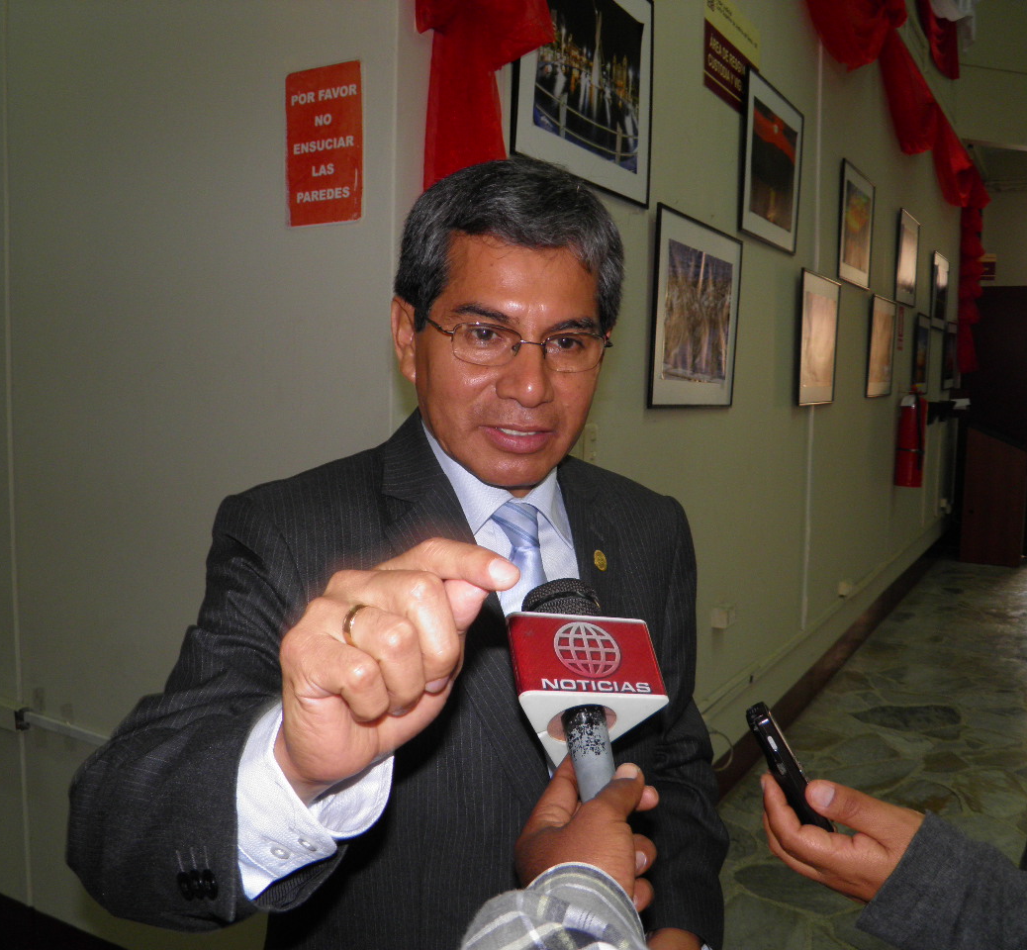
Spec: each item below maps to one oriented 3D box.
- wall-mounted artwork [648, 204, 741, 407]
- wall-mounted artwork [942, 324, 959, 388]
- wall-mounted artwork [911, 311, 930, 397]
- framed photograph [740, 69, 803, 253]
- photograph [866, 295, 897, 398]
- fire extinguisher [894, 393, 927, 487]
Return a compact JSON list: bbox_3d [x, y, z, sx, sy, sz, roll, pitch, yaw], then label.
[{"bbox_3d":[0.594,-0.509,3.301,0.030,0.576,0.780,3,6,29],"label":"wall-mounted artwork"},{"bbox_3d":[3.920,-1.055,9.202,0.030,0.576,0.780,3,6,29],"label":"wall-mounted artwork"},{"bbox_3d":[3.073,-0.898,7.701,0.030,0.576,0.780,3,6,29],"label":"wall-mounted artwork"},{"bbox_3d":[1.012,-1.189,3.982,0.030,0.576,0.780,3,6,29],"label":"framed photograph"},{"bbox_3d":[2.242,-0.772,6.226,0.030,0.576,0.780,3,6,29],"label":"photograph"},{"bbox_3d":[2.607,-0.257,6.721,0.200,0.666,0.180,3,6,29],"label":"fire extinguisher"}]

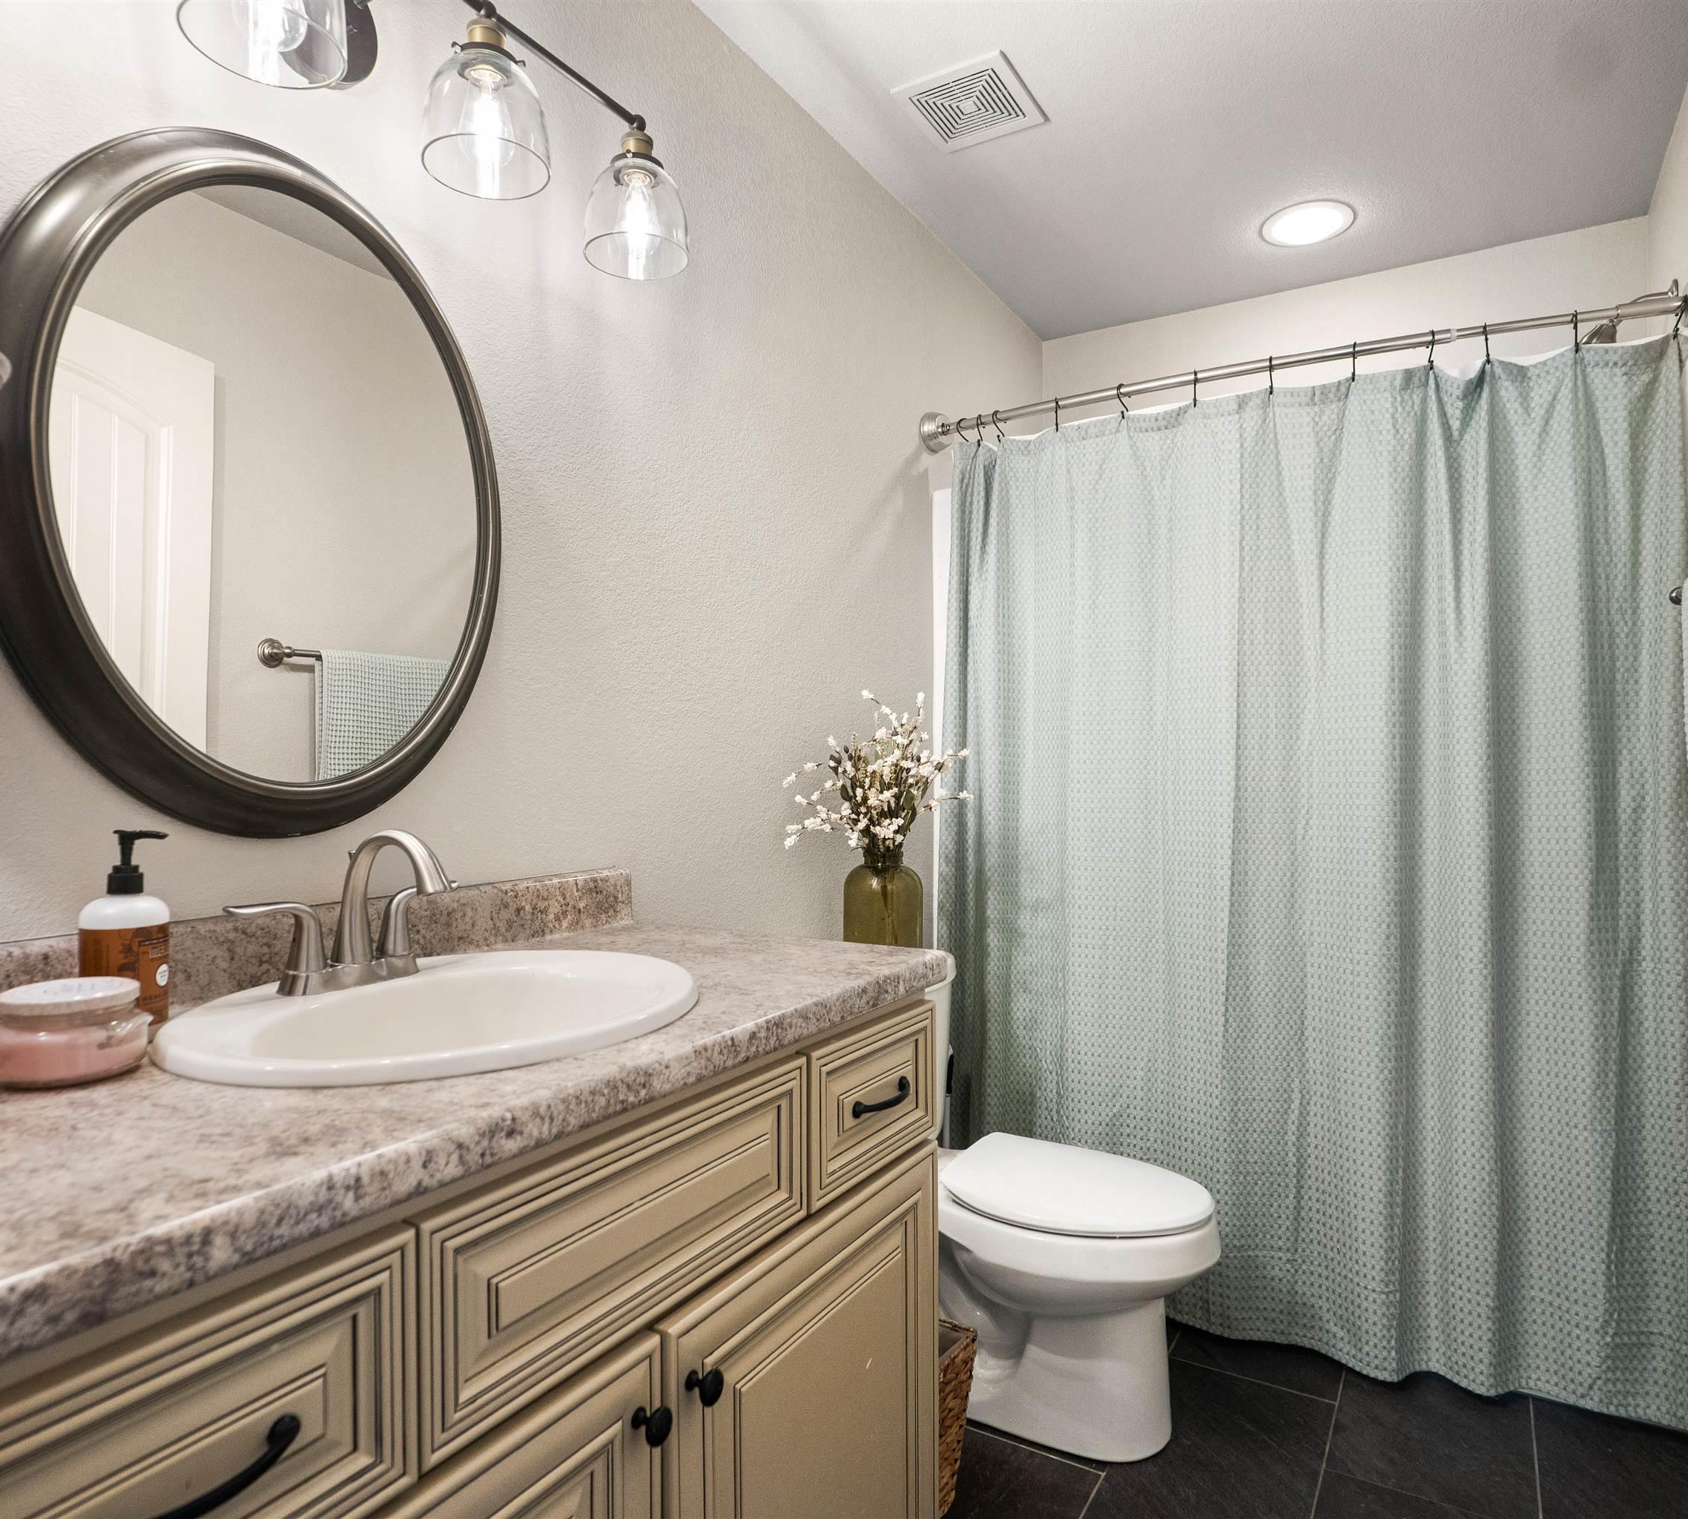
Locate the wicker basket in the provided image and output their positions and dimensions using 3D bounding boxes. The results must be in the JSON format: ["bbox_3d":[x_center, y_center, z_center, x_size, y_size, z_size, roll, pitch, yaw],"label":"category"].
[{"bbox_3d":[0.057,1.008,1.556,0.240,0.255,0.170,0,0,32],"label":"wicker basket"}]

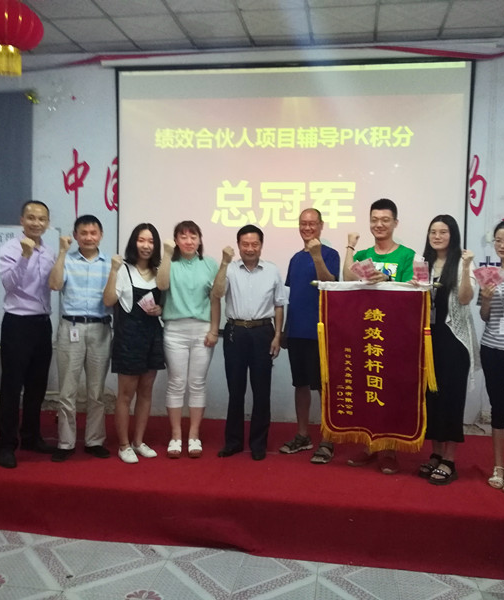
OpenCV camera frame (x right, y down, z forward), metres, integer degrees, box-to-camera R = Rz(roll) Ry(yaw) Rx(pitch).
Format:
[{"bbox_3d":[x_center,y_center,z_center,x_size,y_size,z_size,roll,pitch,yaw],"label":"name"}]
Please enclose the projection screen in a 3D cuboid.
[{"bbox_3d":[0.274,-0.797,4.976,2.911,2.249,0.080,2,3,9],"label":"projection screen"}]

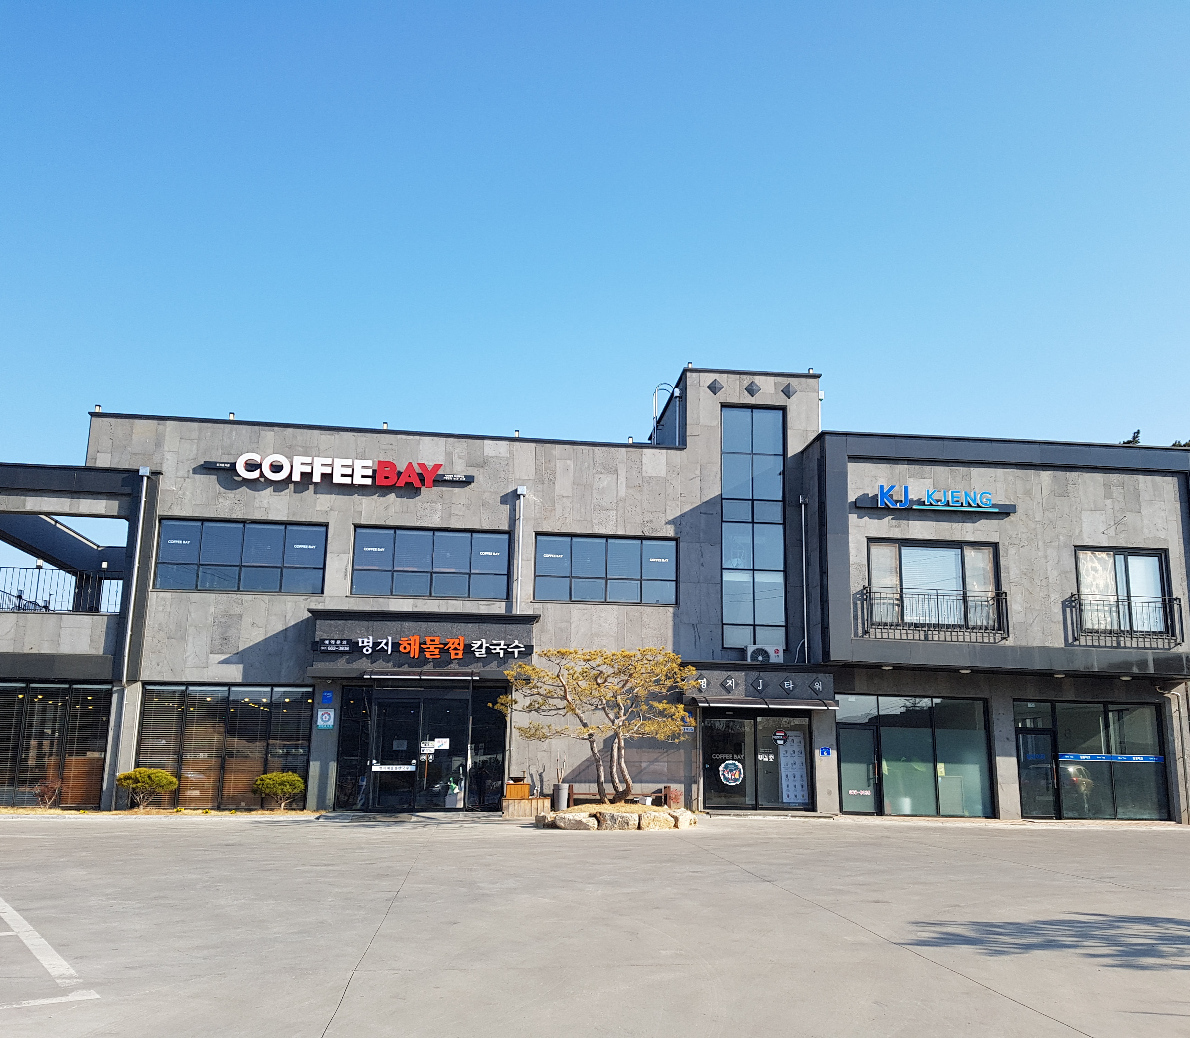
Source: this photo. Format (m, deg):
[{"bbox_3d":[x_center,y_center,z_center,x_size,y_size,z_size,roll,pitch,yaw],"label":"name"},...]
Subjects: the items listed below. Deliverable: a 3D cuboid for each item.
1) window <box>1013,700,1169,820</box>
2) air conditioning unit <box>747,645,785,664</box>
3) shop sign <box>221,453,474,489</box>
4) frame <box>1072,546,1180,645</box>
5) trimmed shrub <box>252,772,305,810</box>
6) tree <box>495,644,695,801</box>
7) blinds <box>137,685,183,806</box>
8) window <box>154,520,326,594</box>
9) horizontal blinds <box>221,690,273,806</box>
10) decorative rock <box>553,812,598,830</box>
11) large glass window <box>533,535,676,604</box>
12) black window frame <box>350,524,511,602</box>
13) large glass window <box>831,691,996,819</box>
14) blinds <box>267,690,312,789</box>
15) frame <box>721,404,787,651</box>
[{"bbox_3d":[11.189,5.436,23.399,3.590,2.579,0.150,2,-12,-6],"label":"window"},{"bbox_3d":[3.821,3.194,23.530,0.860,0.605,0.320,2,-13,-6],"label":"air conditioning unit"},{"bbox_3d":[-5.683,-1.070,23.467,5.866,0.623,0.250,2,-11,-6],"label":"shop sign"},{"bbox_3d":[11.829,1.644,23.284,2.265,2.045,0.150,2,-12,-6],"label":"frame"},{"bbox_3d":[-6.542,5.634,21.539,1.098,0.807,0.988,2,-11,-6],"label":"trimmed shrub"},{"bbox_3d":[0.093,4.185,21.189,4.098,3.127,3.200,2,-13,-6],"label":"tree"},{"bbox_3d":[-9.271,4.876,22.225,0.809,2.462,0.050,2,-11,-6],"label":"blinds"},{"bbox_3d":[-7.847,0.838,23.107,3.664,1.626,0.150,2,-11,-6],"label":"window"},{"bbox_3d":[-7.491,4.929,22.422,0.905,2.545,0.070,2,-13,-6],"label":"horizontal blinds"},{"bbox_3d":[-0.379,5.541,19.085,0.807,0.283,0.500,2,-13,-6],"label":"decorative rock"},{"bbox_3d":[0.239,1.143,22.973,3.162,1.483,0.150,2,-12,-6],"label":"large glass window"},{"bbox_3d":[-3.699,1.021,23.628,3.549,1.675,0.150,2,-13,-6],"label":"black window frame"},{"bbox_3d":[7.063,5.226,22.947,3.557,2.584,0.150,2,-12,-6],"label":"large glass window"},{"bbox_3d":[-6.368,4.717,21.600,0.822,2.261,0.060,2,-12,-6],"label":"blinds"},{"bbox_3d":[3.599,0.151,23.581,1.486,5.569,0.150,2,-12,-6],"label":"frame"}]

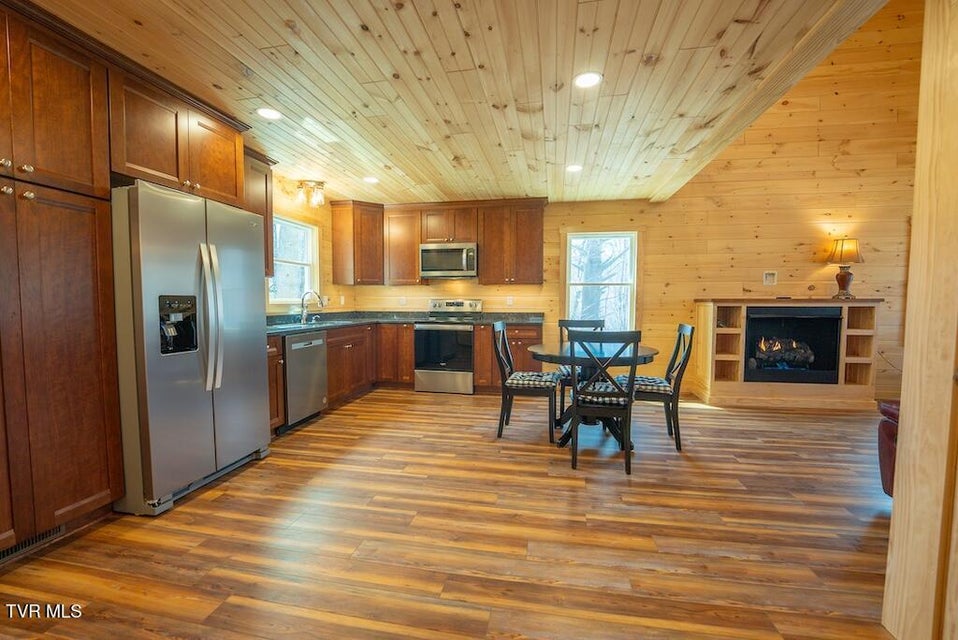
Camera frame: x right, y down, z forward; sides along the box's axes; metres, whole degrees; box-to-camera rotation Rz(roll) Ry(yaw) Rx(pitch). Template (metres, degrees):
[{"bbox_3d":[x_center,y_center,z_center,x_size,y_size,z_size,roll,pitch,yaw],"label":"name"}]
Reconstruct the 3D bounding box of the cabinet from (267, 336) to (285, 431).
[{"bbox_3d":[-2.005,0.578,3.086,0.614,0.885,0.379,1,3,10],"label":"cabinet"}]

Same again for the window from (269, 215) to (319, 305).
[{"bbox_3d":[-2.147,-0.664,4.301,0.109,0.975,0.900,1,3,11],"label":"window"}]

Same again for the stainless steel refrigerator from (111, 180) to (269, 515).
[{"bbox_3d":[-2.041,0.151,2.490,0.799,1.801,0.873,1,3,11],"label":"stainless steel refrigerator"}]

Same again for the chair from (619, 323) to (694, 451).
[{"bbox_3d":[1.467,0.542,3.163,0.520,0.985,0.475,1,3,16],"label":"chair"}]

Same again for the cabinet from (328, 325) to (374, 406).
[{"bbox_3d":[-1.777,0.491,4.414,0.622,0.836,1.045,1,3,11],"label":"cabinet"}]

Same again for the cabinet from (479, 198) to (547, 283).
[{"bbox_3d":[0.443,-0.993,4.942,0.857,1.064,0.343,1,3,11],"label":"cabinet"}]

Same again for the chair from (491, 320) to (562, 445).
[{"bbox_3d":[0.424,0.528,3.339,0.520,0.985,0.475,1,3,15],"label":"chair"}]

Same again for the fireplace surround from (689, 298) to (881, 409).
[{"bbox_3d":[3.505,0.363,4.341,1.690,1.199,0.488,1,3,11],"label":"fireplace surround"}]

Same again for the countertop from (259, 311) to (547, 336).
[{"bbox_3d":[-0.741,0.026,4.059,2.799,0.134,2.649,1,3,11],"label":"countertop"}]

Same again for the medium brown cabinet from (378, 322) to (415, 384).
[{"bbox_3d":[-1.022,0.452,5.169,0.556,0.836,0.607,1,3,11],"label":"medium brown cabinet"}]

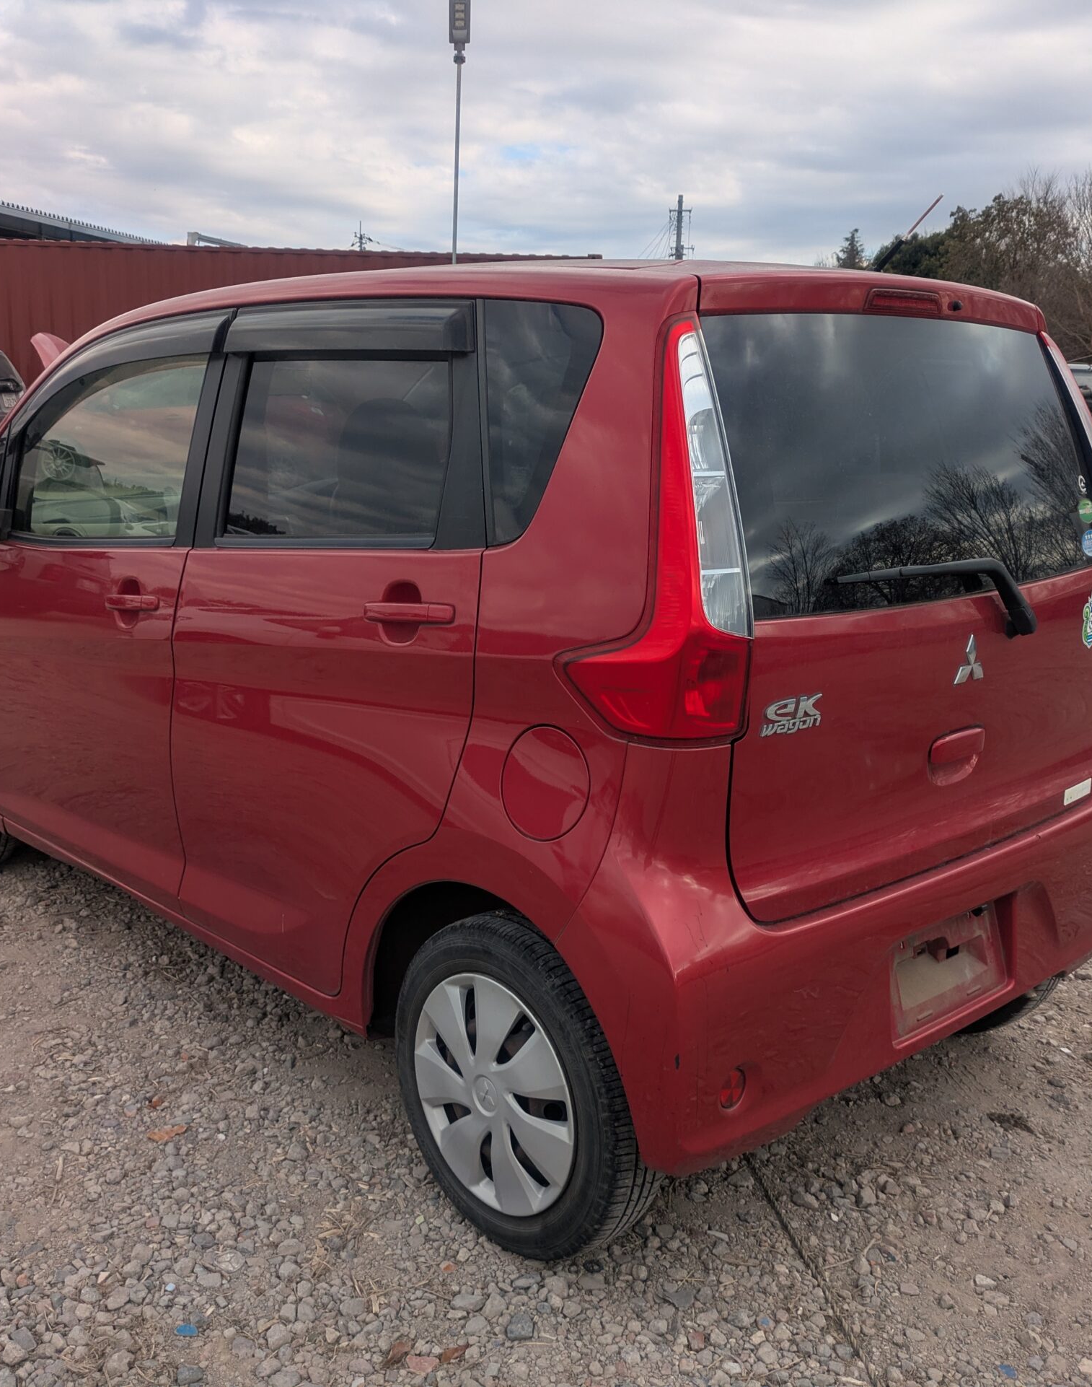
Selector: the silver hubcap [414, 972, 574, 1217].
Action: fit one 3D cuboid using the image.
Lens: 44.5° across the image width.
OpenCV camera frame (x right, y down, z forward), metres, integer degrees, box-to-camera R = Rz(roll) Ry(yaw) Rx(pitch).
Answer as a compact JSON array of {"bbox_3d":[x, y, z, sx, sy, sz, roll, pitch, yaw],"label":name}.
[{"bbox_3d":[-0.081,0.624,2.083,0.055,0.377,0.377,-11,16,-42],"label":"silver hubcap"}]

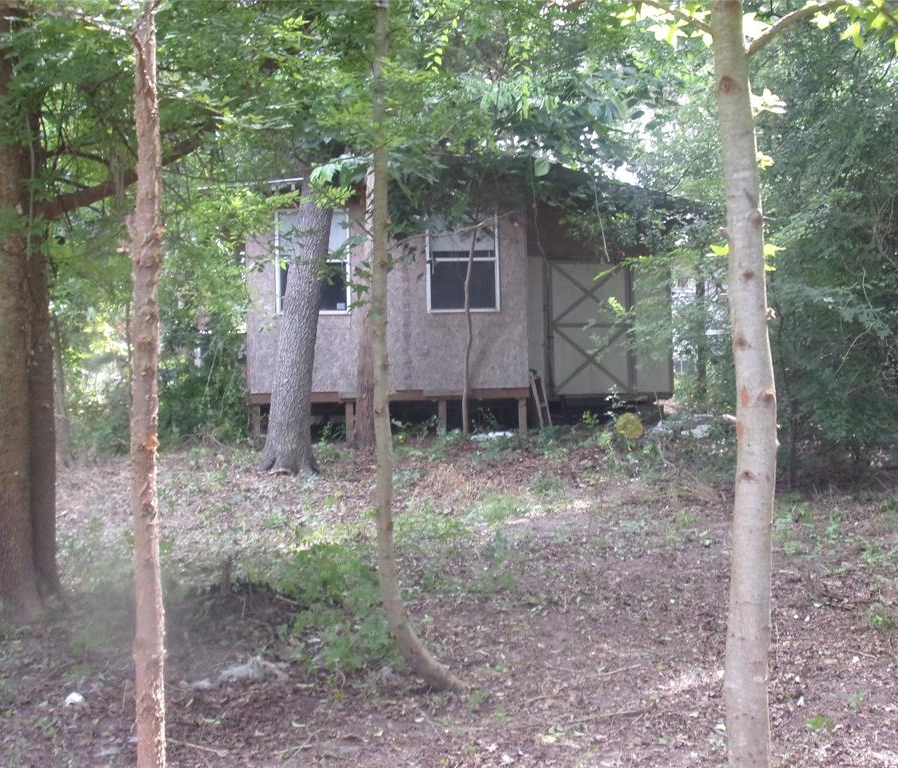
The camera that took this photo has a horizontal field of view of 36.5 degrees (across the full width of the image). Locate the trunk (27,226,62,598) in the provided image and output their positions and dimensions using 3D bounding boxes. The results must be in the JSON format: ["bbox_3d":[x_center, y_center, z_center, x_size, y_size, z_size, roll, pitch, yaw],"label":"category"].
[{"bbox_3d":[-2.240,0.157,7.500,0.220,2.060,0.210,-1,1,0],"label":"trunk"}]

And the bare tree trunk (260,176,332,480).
[{"bbox_3d":[-1.580,-0.585,14.100,0.720,3.060,0.620,-1,1,0],"label":"bare tree trunk"}]

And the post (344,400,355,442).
[{"bbox_3d":[-1.236,0.466,16.900,0.110,0.530,0.110,-1,1,-7],"label":"post"}]

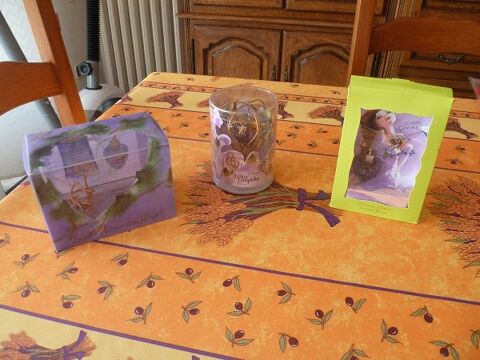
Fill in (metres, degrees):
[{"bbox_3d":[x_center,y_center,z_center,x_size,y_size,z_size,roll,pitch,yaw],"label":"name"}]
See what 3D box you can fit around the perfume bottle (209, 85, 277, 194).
[{"bbox_3d":[0.006,-0.062,0.597,0.097,0.136,0.097,-4,35,-5],"label":"perfume bottle"}]

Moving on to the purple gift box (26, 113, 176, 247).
[{"bbox_3d":[-0.186,-0.005,0.530,0.164,0.121,0.105,-15,38,-21],"label":"purple gift box"}]

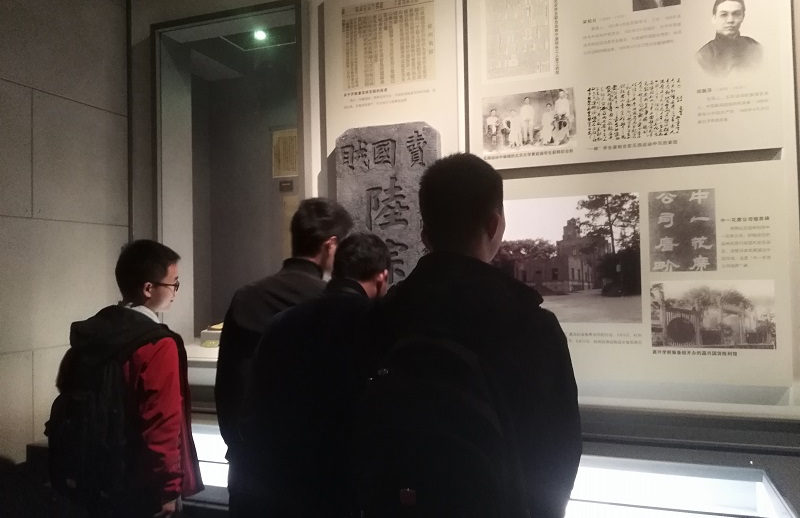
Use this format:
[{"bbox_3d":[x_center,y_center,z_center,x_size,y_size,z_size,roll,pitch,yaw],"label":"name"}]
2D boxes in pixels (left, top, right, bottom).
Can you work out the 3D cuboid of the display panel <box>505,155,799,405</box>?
[{"bbox_3d":[0.918,0.096,2.461,1.205,0.901,0.055,-2,-2,19],"label":"display panel"}]

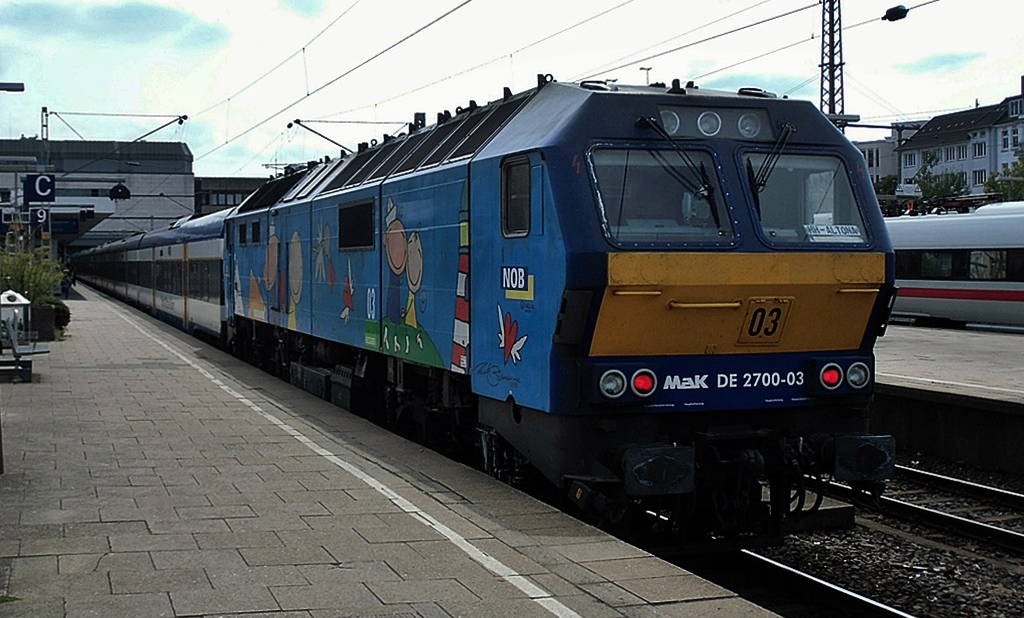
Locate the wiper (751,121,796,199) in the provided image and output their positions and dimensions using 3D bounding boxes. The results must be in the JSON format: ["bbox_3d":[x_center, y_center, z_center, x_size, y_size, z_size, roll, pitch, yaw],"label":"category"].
[{"bbox_3d":[2.129,-1.183,11.165,0.500,0.800,0.100,-1,-25,-19],"label":"wiper"}]

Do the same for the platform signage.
[{"bbox_3d":[-15.051,-3.835,44.428,0.870,0.860,0.130,-1,2,-19],"label":"platform signage"}]

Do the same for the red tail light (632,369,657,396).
[{"bbox_3d":[1.005,0.563,10.614,0.200,0.200,0.080,-1,2,-19],"label":"red tail light"}]

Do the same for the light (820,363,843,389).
[{"bbox_3d":[2.557,0.540,11.139,0.200,0.200,0.080,-1,2,-19],"label":"light"}]

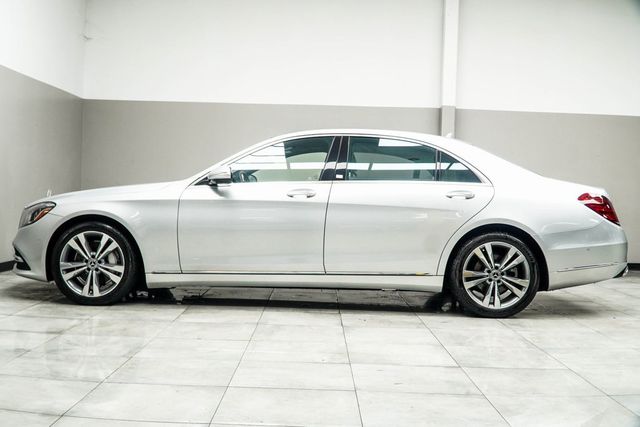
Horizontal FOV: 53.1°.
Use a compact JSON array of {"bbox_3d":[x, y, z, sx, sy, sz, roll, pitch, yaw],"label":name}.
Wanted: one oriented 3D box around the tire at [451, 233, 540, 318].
[{"bbox_3d":[1.374,0.475,5.105,0.695,0.690,0.250,2,2,1],"label":"tire"}]

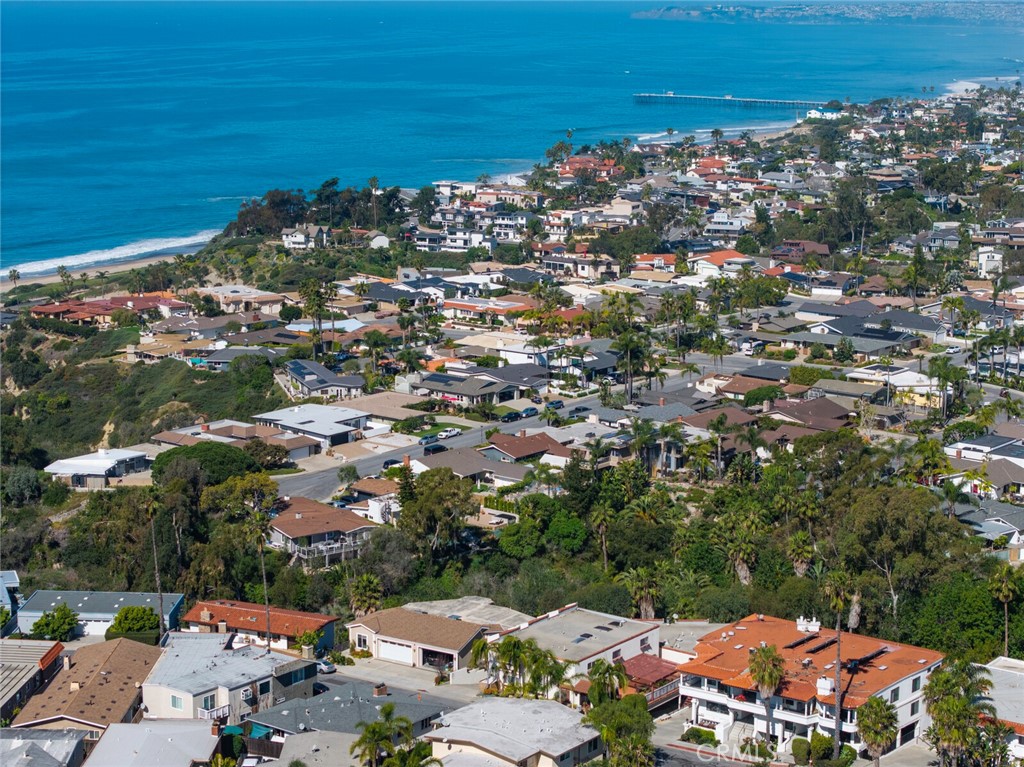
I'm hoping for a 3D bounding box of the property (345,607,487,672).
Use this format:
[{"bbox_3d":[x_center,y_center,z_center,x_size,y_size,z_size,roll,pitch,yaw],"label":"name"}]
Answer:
[{"bbox_3d":[-10.780,30.390,250.130,16.610,4.500,9.600,6,13,30],"label":"property"}]

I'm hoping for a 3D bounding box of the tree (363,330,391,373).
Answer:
[{"bbox_3d":[-31.950,-7.570,489.030,6.300,11.000,6.300,0,11,0],"label":"tree"}]

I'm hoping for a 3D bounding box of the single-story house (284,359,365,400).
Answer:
[{"bbox_3d":[-44.800,-0.700,498.710,14.800,4.700,31.000,-4,11,-19],"label":"single-story house"}]

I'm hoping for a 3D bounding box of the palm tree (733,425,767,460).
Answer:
[{"bbox_3d":[45.690,13.480,399.170,6.200,11.000,6.200,0,11,0],"label":"palm tree"}]

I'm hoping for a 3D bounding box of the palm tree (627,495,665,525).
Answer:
[{"bbox_3d":[23.860,23.060,370.520,6.600,6.200,6.600,0,11,0],"label":"palm tree"}]

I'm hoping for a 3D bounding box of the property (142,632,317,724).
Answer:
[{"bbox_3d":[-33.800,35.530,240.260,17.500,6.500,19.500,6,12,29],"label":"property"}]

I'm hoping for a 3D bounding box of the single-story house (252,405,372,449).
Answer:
[{"bbox_3d":[-40.200,9.160,432.120,25.000,4.000,20.200,10,14,41],"label":"single-story house"}]

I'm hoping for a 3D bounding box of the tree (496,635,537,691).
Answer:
[{"bbox_3d":[0.630,32.050,236.410,4.500,6.810,4.500,0,11,0],"label":"tree"}]

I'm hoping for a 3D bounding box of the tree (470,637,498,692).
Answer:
[{"bbox_3d":[-3.040,32.090,237.170,3.600,6.230,3.600,0,11,0],"label":"tree"}]

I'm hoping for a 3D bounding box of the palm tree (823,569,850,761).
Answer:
[{"bbox_3d":[35.160,30.230,222.300,3.100,21.470,3.100,0,11,0],"label":"palm tree"}]

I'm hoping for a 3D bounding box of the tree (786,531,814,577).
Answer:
[{"bbox_3d":[44.590,27.300,320.770,4.400,9.000,4.400,0,11,0],"label":"tree"}]

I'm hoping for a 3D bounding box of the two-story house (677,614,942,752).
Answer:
[{"bbox_3d":[33.590,34.020,235.710,23.490,8.600,17.510,8,13,35],"label":"two-story house"}]

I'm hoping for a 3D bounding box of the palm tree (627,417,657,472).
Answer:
[{"bbox_3d":[25.150,12.250,403.030,5.600,11.500,5.600,0,11,0],"label":"palm tree"}]

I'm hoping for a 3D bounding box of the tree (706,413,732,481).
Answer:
[{"bbox_3d":[39.770,12.160,399.840,4.800,13.000,4.800,0,11,0],"label":"tree"}]

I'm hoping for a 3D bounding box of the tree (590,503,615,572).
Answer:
[{"bbox_3d":[14.650,25.150,336.130,3.900,12.000,3.900,0,11,0],"label":"tree"}]

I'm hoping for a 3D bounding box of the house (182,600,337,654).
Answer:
[{"bbox_3d":[-32.200,31.440,266.960,18.000,3.900,9.000,5,12,24],"label":"house"}]

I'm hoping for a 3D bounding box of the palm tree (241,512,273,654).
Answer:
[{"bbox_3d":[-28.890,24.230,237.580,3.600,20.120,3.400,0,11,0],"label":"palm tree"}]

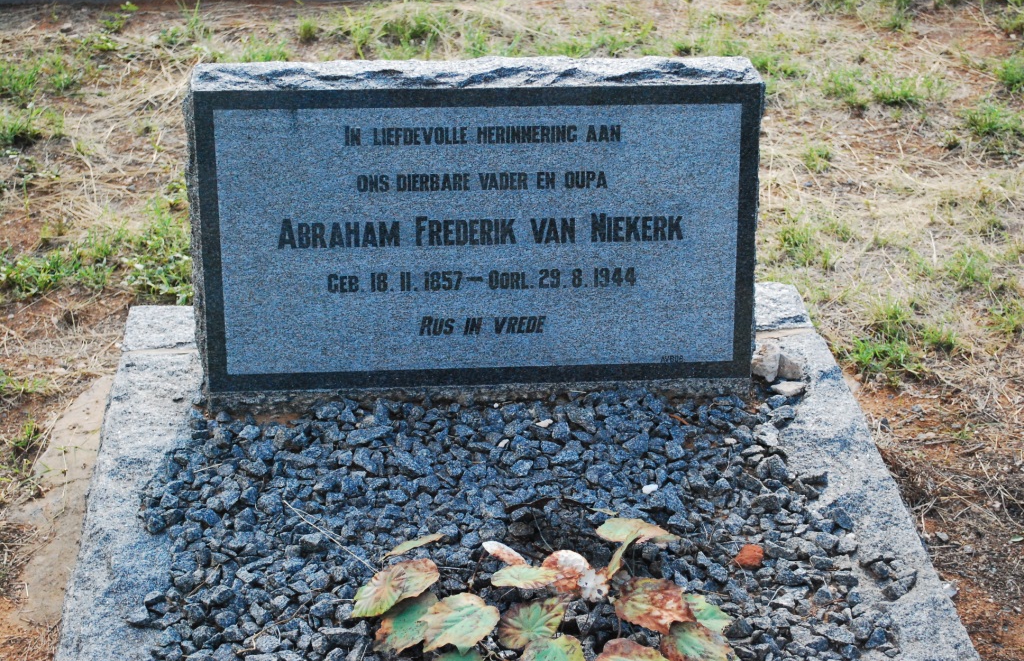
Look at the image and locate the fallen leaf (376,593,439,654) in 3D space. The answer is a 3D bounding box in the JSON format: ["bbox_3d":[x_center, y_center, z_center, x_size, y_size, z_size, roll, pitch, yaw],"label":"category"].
[{"bbox_3d":[-0.128,0.360,2.000,0.088,0.028,0.080,-9,33,-17],"label":"fallen leaf"}]

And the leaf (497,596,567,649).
[{"bbox_3d":[0.025,0.359,1.997,0.088,0.025,0.075,-6,32,-12],"label":"leaf"}]

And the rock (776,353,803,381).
[{"bbox_3d":[0.427,0.056,2.516,0.045,0.036,0.036,7,32,10],"label":"rock"}]

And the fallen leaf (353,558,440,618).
[{"bbox_3d":[-0.144,0.322,2.023,0.112,0.040,0.068,-12,34,-21],"label":"fallen leaf"}]

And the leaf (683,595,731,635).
[{"bbox_3d":[0.238,0.354,2.014,0.072,0.025,0.062,15,34,20],"label":"leaf"}]

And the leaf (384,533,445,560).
[{"bbox_3d":[-0.125,0.281,2.109,0.083,0.024,0.032,-11,34,-19],"label":"leaf"}]

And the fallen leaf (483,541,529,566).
[{"bbox_3d":[-0.008,0.287,2.092,0.060,0.024,0.030,11,33,15],"label":"fallen leaf"}]

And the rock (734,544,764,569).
[{"bbox_3d":[0.312,0.297,2.133,0.038,0.024,0.030,7,32,9],"label":"rock"}]

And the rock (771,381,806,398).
[{"bbox_3d":[0.422,0.090,2.476,0.053,0.018,0.034,7,32,10],"label":"rock"}]

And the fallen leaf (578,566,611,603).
[{"bbox_3d":[0.104,0.321,2.052,0.042,0.028,0.036,3,32,3],"label":"fallen leaf"}]

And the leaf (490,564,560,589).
[{"bbox_3d":[0.016,0.311,2.045,0.087,0.020,0.050,2,32,1],"label":"leaf"}]

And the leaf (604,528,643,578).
[{"bbox_3d":[0.144,0.288,2.097,0.065,0.038,0.028,-25,40,-35],"label":"leaf"}]

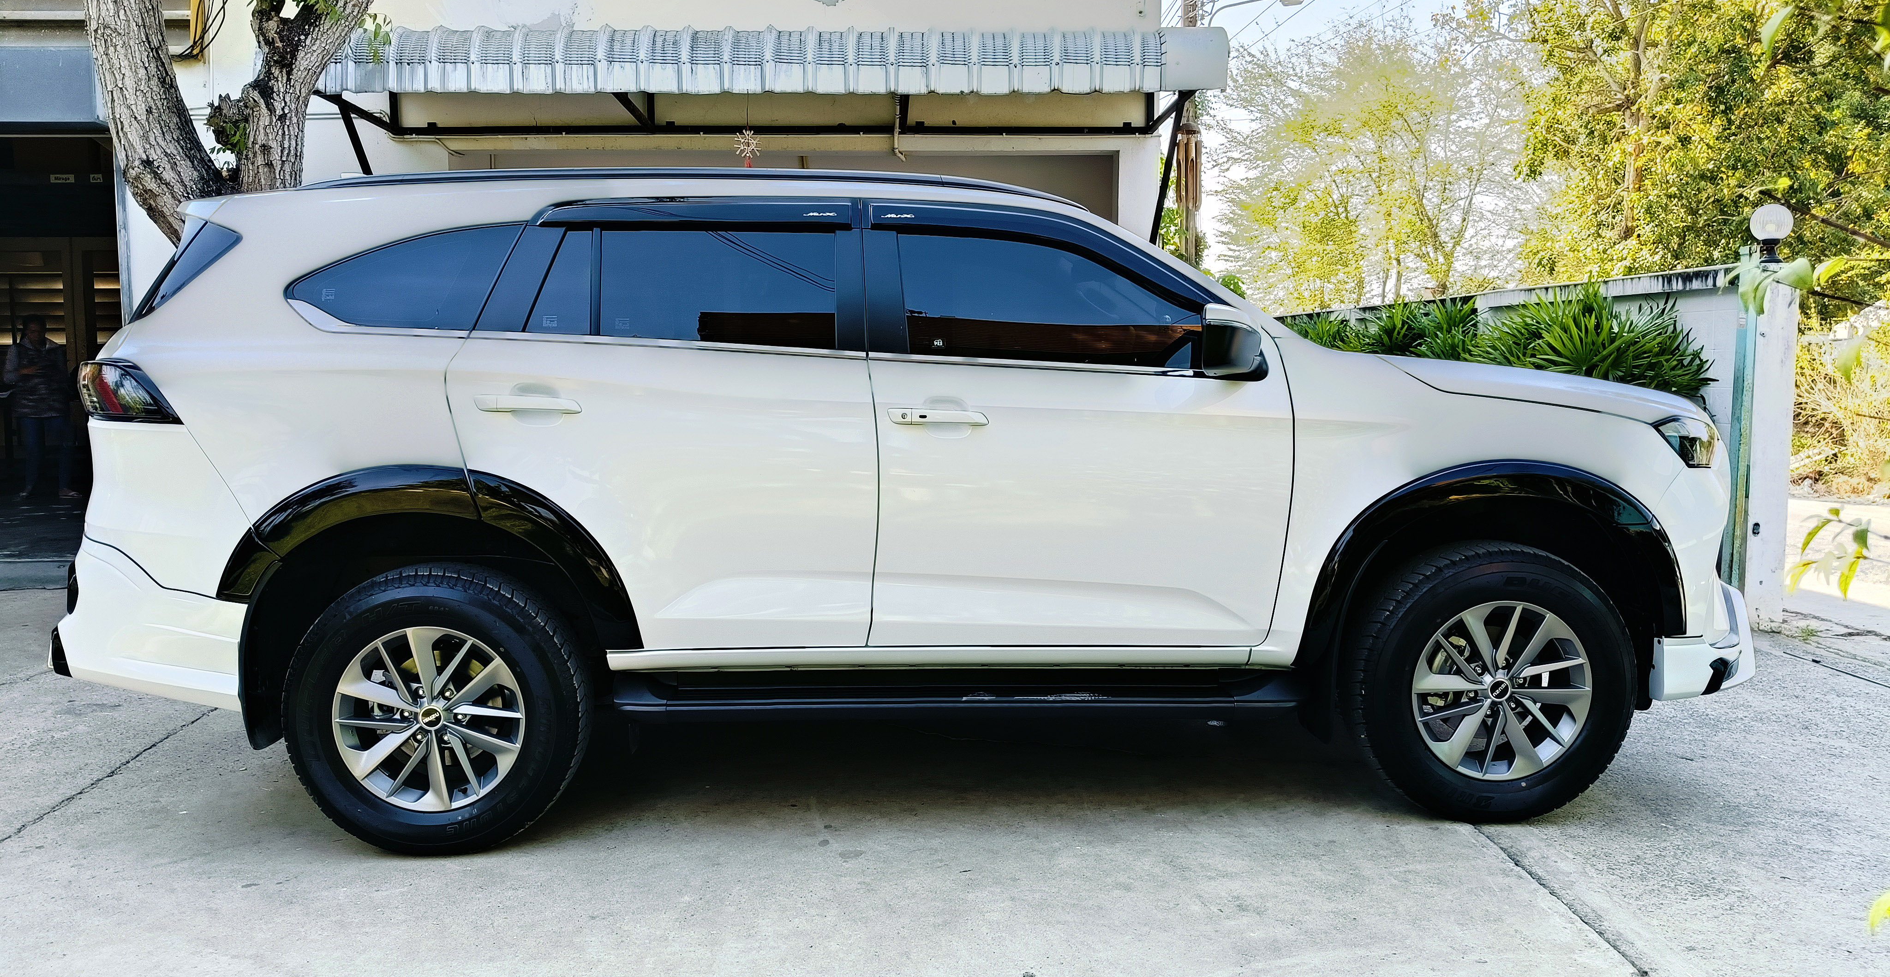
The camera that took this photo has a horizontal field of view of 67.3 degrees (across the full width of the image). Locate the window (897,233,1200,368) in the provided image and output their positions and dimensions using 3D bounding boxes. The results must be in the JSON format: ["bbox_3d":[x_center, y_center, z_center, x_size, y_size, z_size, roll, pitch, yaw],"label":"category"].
[{"bbox_3d":[0.287,-0.501,3.801,0.819,0.400,0.040,-1,-13,-5],"label":"window"}]

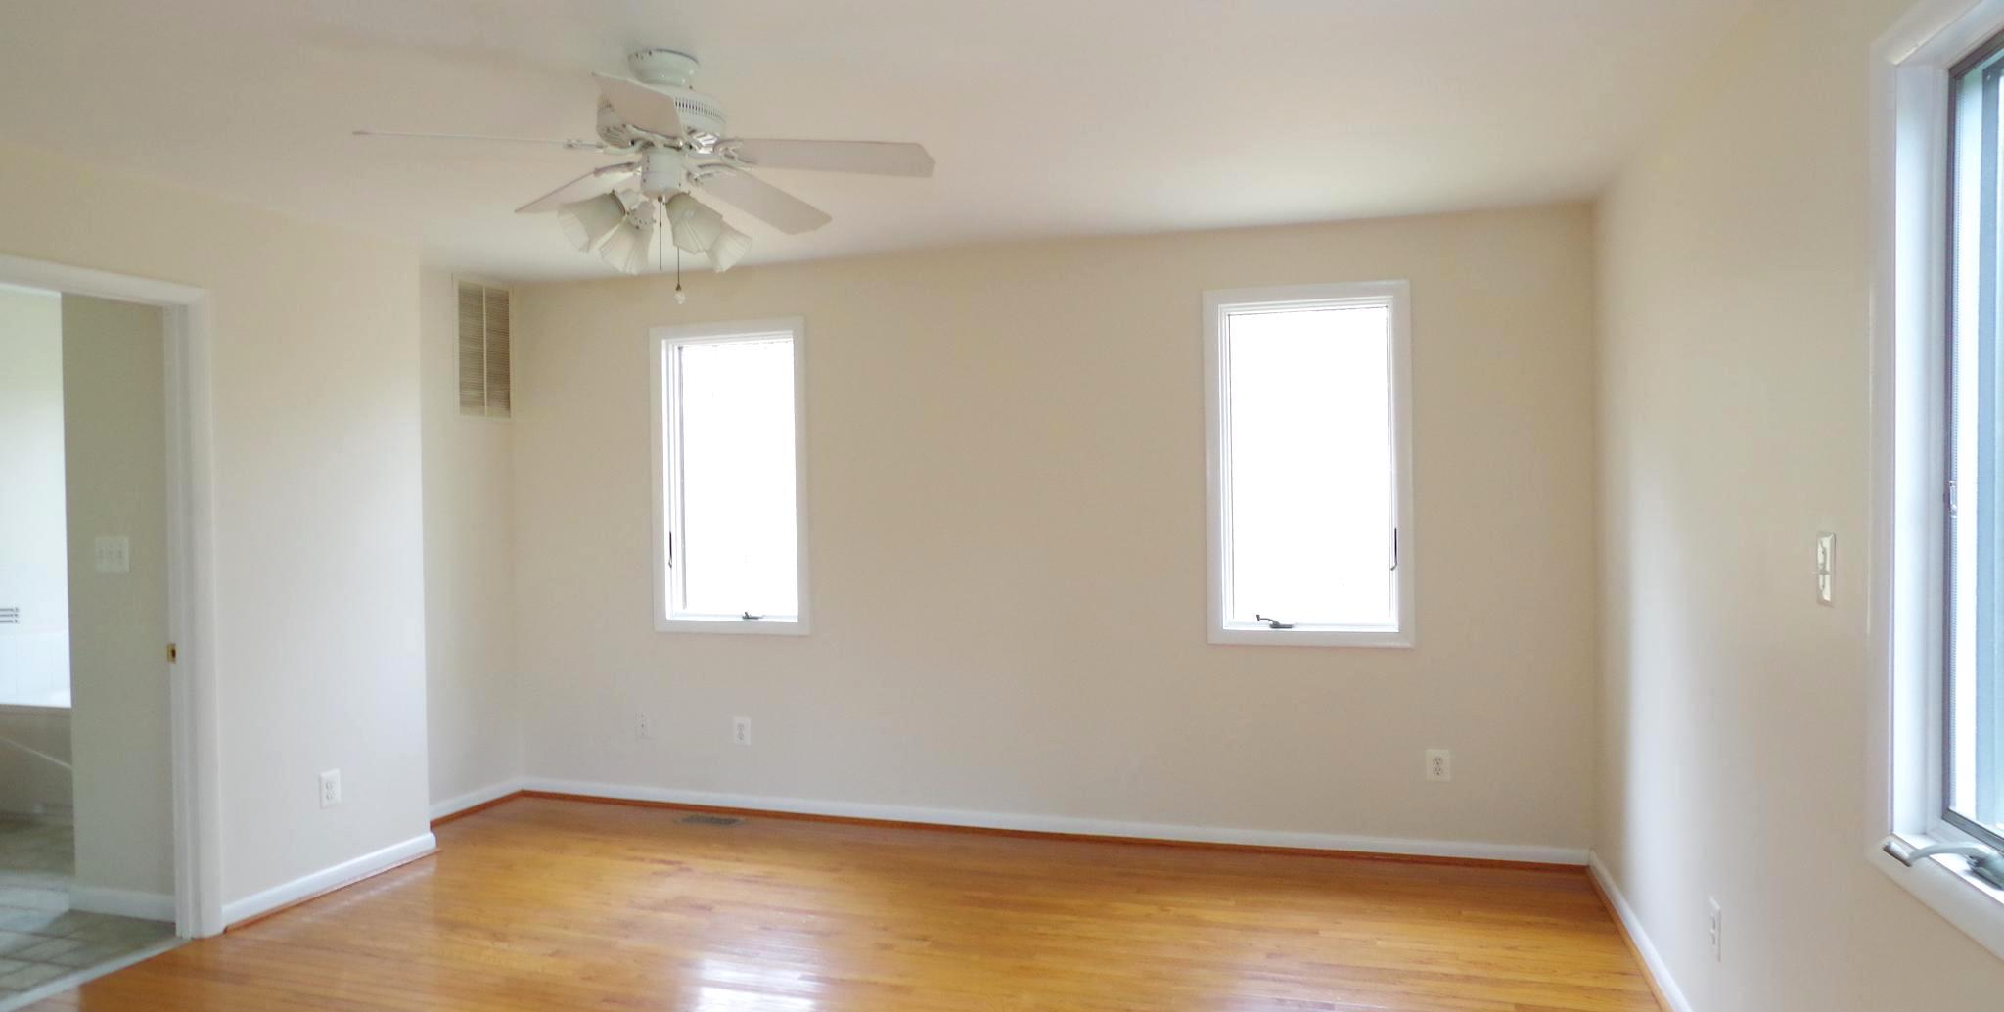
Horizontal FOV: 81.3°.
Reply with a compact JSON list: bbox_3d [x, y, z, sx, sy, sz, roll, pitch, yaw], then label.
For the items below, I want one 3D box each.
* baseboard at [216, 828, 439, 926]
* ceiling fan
[{"bbox_3d":[-2.425,1.359,4.274,0.022,0.088,0.944,-1,0,17],"label":"baseboard"},{"bbox_3d":[-0.792,-0.825,2.823,1.280,0.467,1.280,-1,0,17],"label":"ceiling fan"}]

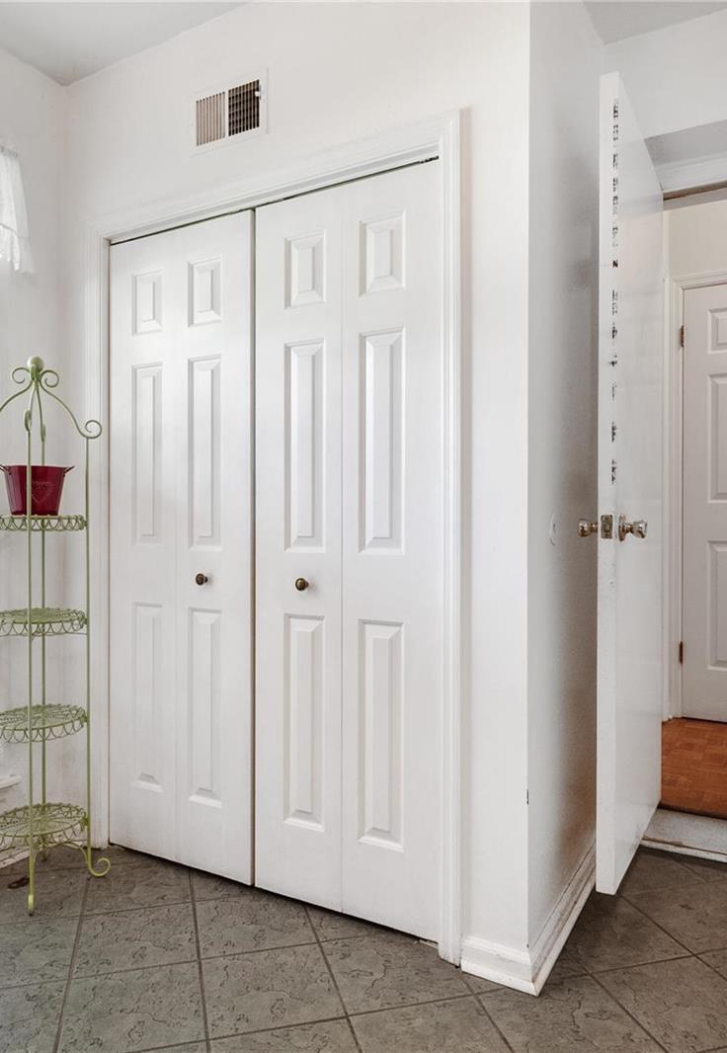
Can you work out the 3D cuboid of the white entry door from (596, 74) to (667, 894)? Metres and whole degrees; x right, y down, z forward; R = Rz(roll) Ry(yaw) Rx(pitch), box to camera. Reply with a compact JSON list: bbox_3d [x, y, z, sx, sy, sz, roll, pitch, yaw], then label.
[{"bbox_3d":[0.795,-0.104,2.053,0.045,2.035,0.710,0,0,31],"label":"white entry door"}]

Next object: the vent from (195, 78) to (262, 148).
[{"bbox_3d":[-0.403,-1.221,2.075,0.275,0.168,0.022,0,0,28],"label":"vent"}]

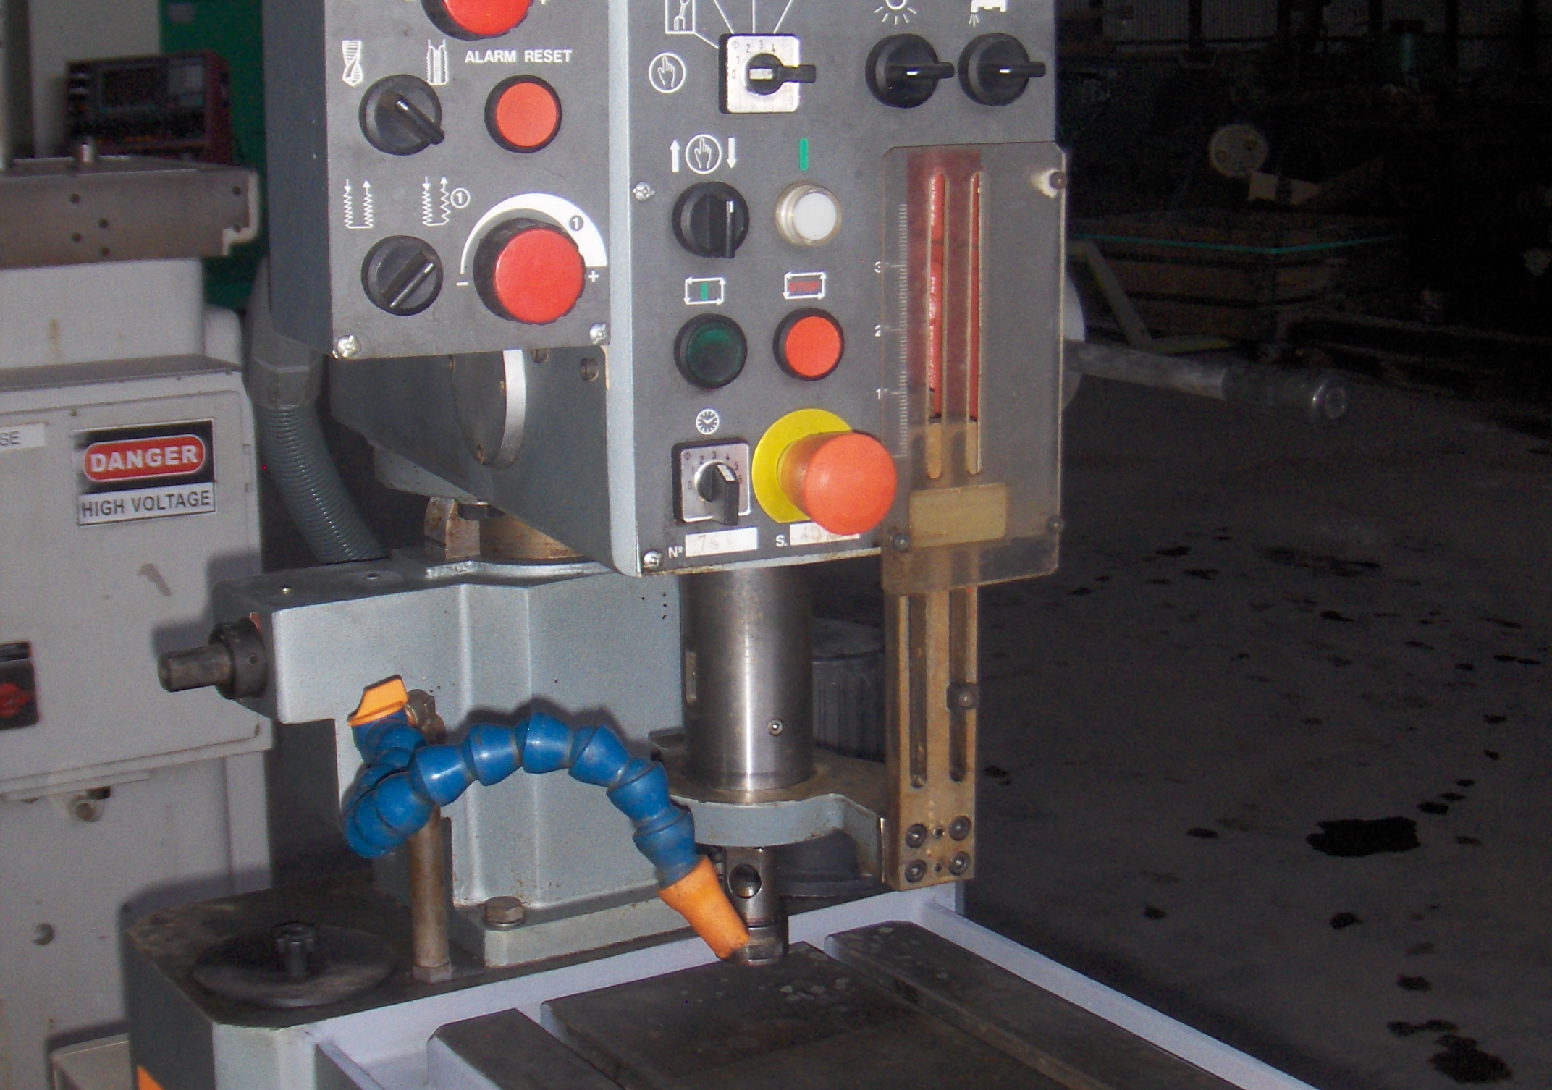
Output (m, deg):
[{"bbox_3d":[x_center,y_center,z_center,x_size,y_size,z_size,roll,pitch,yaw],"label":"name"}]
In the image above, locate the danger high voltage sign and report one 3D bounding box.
[{"bbox_3d":[-0.636,-0.073,2.470,0.144,0.097,0.003,-7,14,-27],"label":"danger high voltage sign"}]

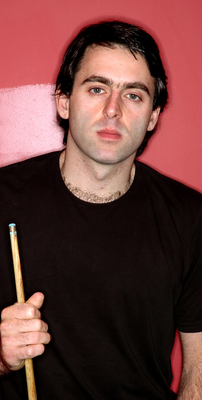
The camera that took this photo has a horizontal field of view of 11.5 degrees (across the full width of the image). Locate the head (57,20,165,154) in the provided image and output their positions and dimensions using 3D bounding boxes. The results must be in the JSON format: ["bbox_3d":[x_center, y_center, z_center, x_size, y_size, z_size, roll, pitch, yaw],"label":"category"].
[{"bbox_3d":[0.020,-0.197,1.820,0.195,0.252,0.235,8,0,-1],"label":"head"}]

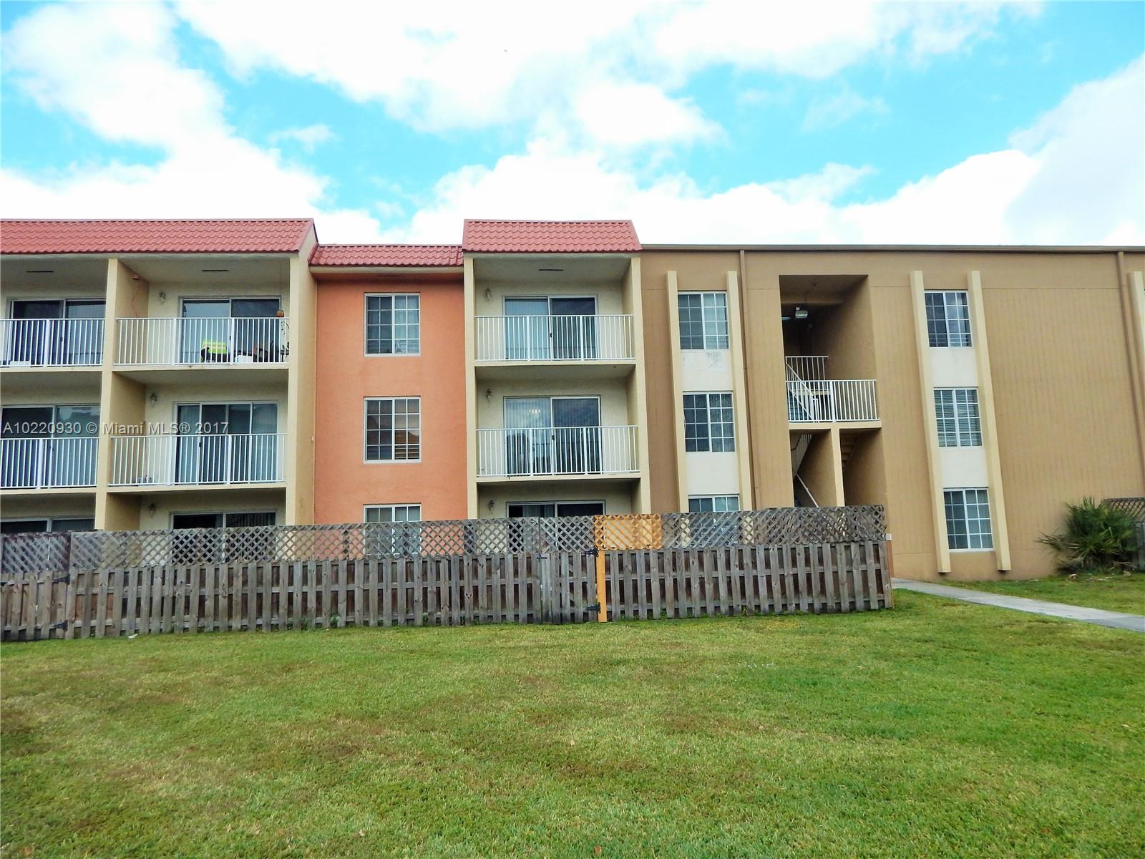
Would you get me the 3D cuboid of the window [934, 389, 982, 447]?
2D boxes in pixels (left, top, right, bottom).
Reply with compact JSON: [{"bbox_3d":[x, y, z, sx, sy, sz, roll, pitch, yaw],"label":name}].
[{"bbox_3d":[10.275,-0.322,19.445,1.280,1.611,0.120,-1,-7,-5],"label":"window"}]

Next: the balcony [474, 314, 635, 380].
[{"bbox_3d":[-0.462,-1.966,17.624,3.680,1.200,1.550,-1,-7,-5],"label":"balcony"}]

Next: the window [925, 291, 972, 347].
[{"bbox_3d":[10.193,-2.981,19.762,1.280,1.603,0.120,-1,-7,-5],"label":"window"}]

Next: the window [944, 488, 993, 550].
[{"bbox_3d":[10.357,2.351,19.126,1.280,1.647,0.120,-1,-7,-5],"label":"window"}]

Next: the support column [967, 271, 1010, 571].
[{"bbox_3d":[10.975,-0.308,19.206,0.250,7.910,0.230,-1,-7,-5],"label":"support column"}]

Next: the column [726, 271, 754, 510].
[{"bbox_3d":[4.290,-0.294,18.609,0.250,7.650,0.230,-1,-7,-5],"label":"column"}]

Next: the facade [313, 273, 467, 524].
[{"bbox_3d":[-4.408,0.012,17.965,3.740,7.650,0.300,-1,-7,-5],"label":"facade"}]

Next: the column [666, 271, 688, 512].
[{"bbox_3d":[2.693,-0.165,18.581,0.225,7.945,0.200,-1,-7,-5],"label":"column"}]

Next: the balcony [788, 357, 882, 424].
[{"bbox_3d":[6.741,-0.568,19.585,2.500,1.310,1.400,-1,-7,-5],"label":"balcony"}]

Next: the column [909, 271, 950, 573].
[{"bbox_3d":[9.429,-0.296,19.221,0.225,7.945,0.200,-1,-7,-5],"label":"column"}]

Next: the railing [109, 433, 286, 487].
[{"bbox_3d":[-8.192,0.821,16.593,3.720,1.200,1.550,-1,-7,-5],"label":"railing"}]

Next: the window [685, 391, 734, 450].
[{"bbox_3d":[3.545,-0.191,18.805,1.280,1.593,0.120,-1,-7,-5],"label":"window"}]

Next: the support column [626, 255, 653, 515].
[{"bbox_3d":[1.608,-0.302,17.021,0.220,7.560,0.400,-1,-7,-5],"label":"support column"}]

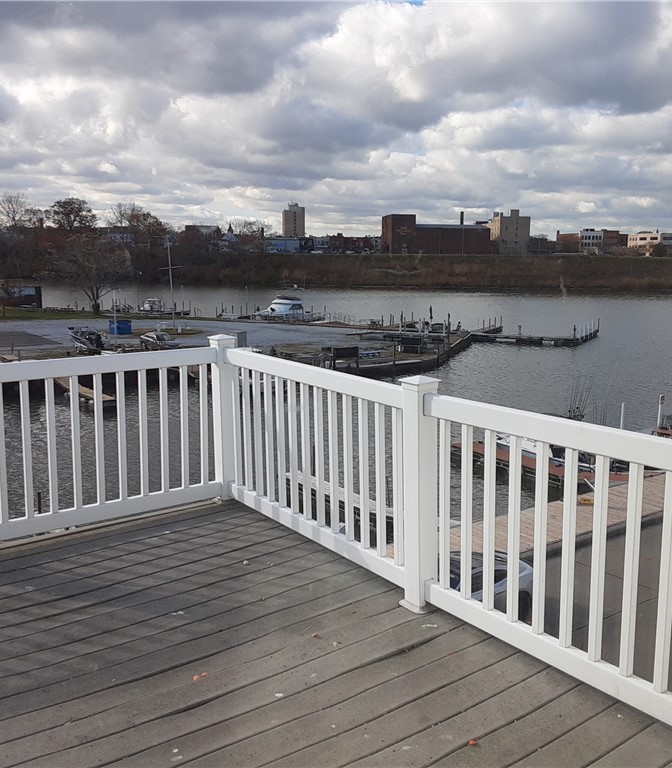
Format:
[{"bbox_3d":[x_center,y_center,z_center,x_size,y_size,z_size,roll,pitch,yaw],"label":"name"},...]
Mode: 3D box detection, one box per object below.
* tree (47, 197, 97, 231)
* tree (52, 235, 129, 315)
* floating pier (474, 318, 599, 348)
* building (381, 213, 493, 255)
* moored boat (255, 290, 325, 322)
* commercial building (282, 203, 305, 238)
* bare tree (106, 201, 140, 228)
[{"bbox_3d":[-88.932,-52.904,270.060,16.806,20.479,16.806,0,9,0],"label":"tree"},{"bbox_3d":[-30.673,-13.558,99.696,9.999,9.552,9.499,0,9,0],"label":"tree"},{"bbox_3d":[20.445,-5.417,79.872,10.674,2.050,12.977,4,10,23],"label":"floating pier"},{"bbox_3d":[35.077,-51.934,281.825,34.847,14.546,19.000,-1,9,-7],"label":"building"},{"bbox_3d":[-5.777,-9.631,99.238,9.200,4.196,3.200,5,10,25],"label":"moored boat"},{"bbox_3d":[-32.798,-120.578,624.517,14.951,39.011,30.000,-1,9,-7],"label":"commercial building"},{"bbox_3d":[-74.108,-54.155,279.977,11.852,19.860,11.852,0,9,0],"label":"bare tree"}]

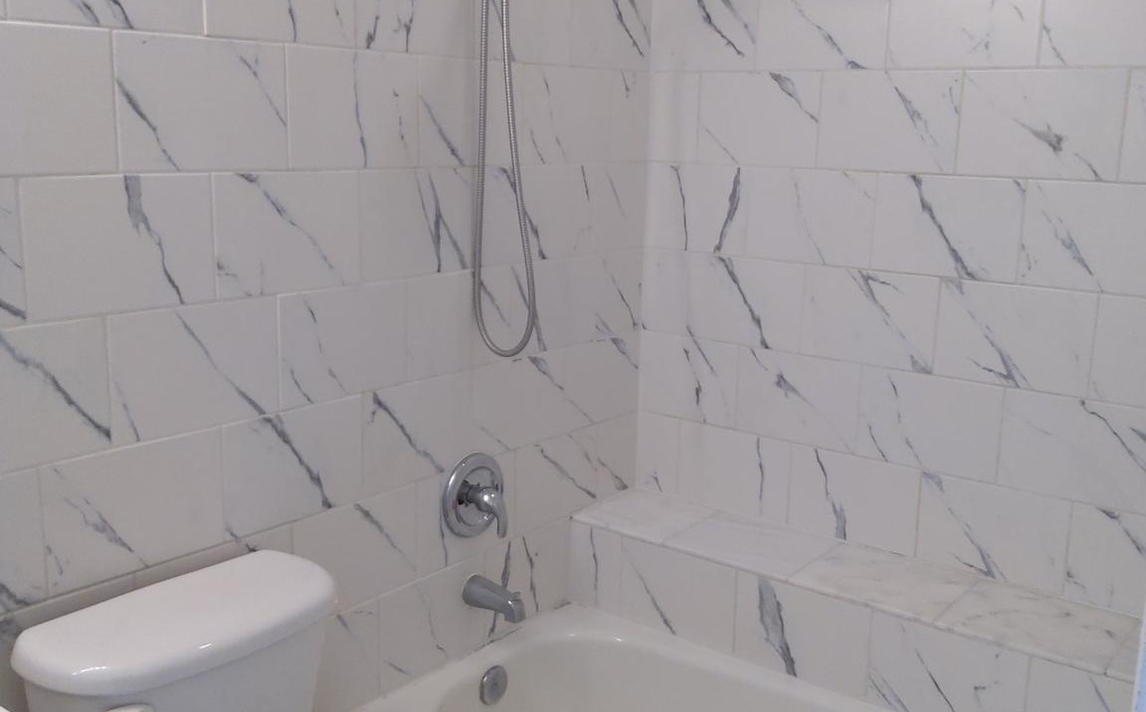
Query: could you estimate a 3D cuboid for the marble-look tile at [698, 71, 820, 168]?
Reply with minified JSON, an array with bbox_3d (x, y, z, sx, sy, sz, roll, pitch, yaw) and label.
[{"bbox_3d":[0.407,-0.524,2.527,0.299,0.202,0.010,10,15,37],"label":"marble-look tile"}]

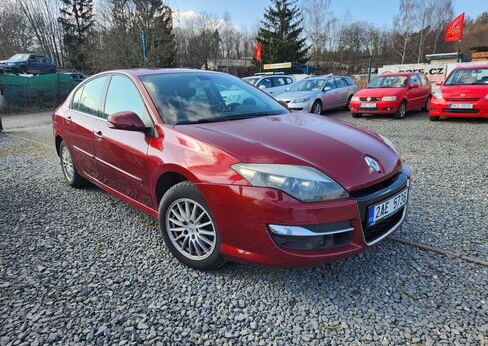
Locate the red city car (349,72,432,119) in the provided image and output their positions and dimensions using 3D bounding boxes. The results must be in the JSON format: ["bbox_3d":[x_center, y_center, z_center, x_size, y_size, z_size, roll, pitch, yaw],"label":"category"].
[{"bbox_3d":[5.290,-2.765,11.410,3.740,1.420,1.650,-16,21,-42],"label":"red city car"}]

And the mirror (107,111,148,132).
[{"bbox_3d":[-0.838,-0.370,2.374,0.250,0.170,0.210,-14,20,-41],"label":"mirror"}]

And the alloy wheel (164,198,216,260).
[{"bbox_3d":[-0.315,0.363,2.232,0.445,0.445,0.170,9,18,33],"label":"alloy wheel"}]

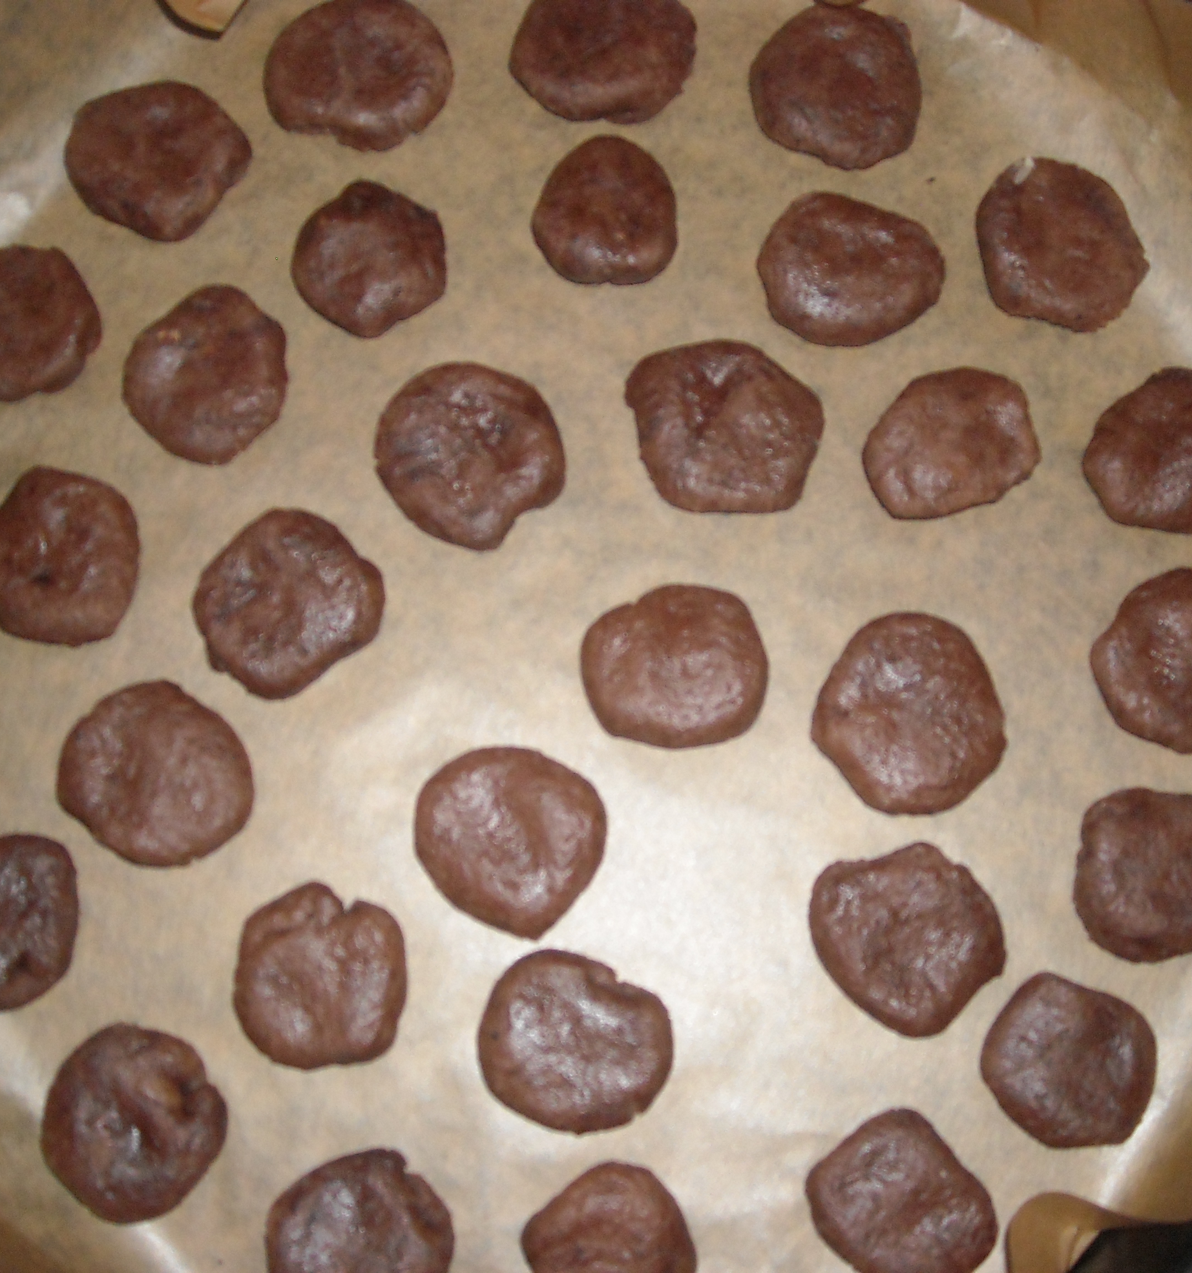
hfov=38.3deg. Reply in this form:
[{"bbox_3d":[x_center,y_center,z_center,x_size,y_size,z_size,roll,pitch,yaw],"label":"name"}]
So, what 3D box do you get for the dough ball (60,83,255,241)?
[{"bbox_3d":[-0.098,-0.106,0.385,0.041,0.013,0.036,0,80,1],"label":"dough ball"}]

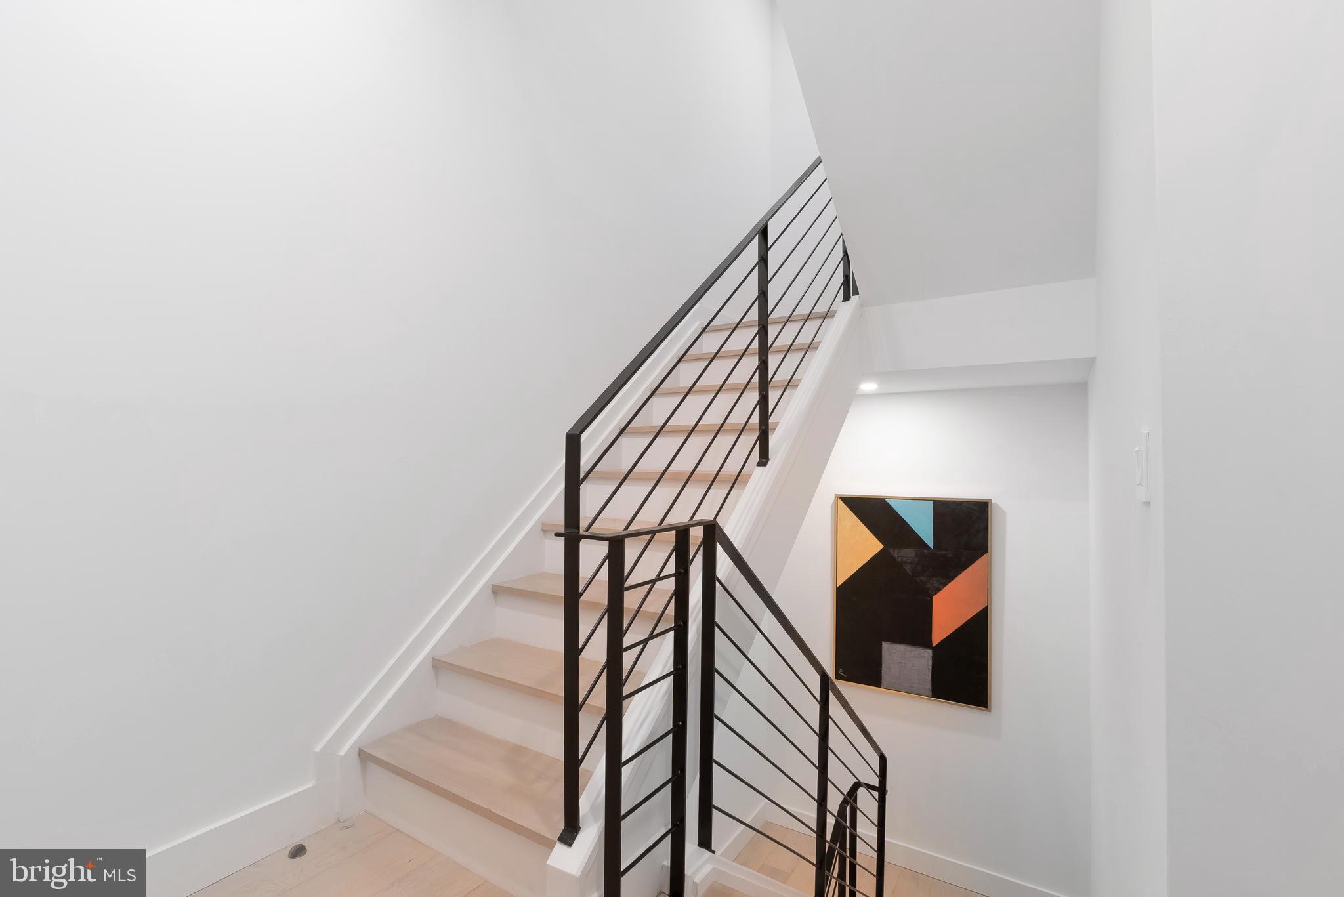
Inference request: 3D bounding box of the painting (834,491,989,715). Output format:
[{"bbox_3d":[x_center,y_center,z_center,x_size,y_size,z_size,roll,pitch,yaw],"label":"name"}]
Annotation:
[{"bbox_3d":[1.484,0.921,3.752,0.927,1.234,0.040,0,-1,33],"label":"painting"}]

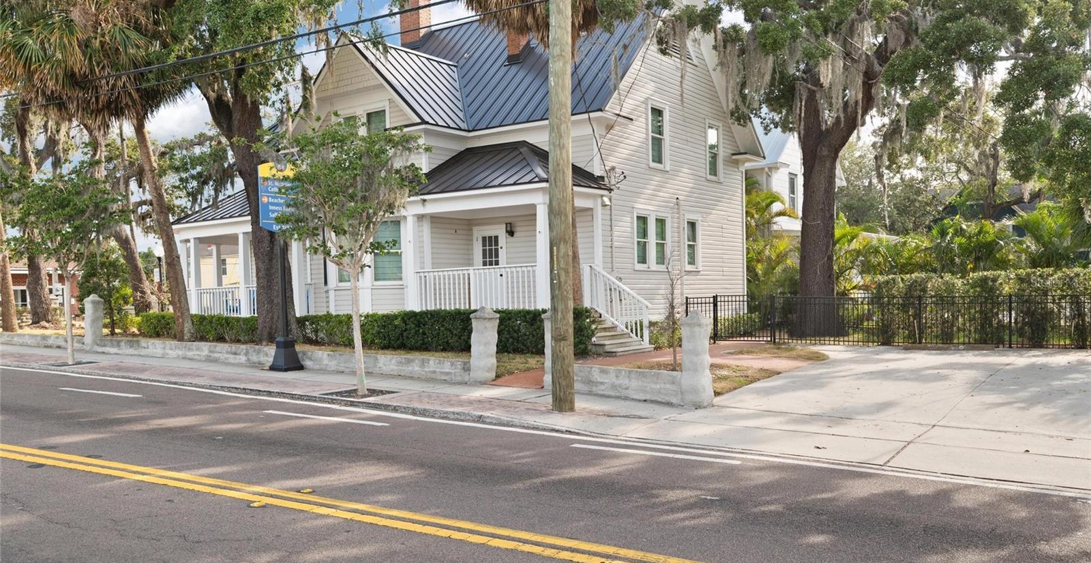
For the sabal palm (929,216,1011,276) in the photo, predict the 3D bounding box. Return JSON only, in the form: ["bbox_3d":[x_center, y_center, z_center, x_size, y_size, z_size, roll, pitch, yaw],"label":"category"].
[{"bbox_3d":[13.037,-0.233,26.000,2.600,3.503,2.500,-2,-1,36],"label":"sabal palm"}]

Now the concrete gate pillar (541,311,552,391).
[{"bbox_3d":[0.188,1.099,13.350,0.360,1.237,0.360,-2,-1,36],"label":"concrete gate pillar"}]

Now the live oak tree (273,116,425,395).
[{"bbox_3d":[-3.051,-0.411,13.200,2.400,4.321,2.350,-1,0,0],"label":"live oak tree"}]

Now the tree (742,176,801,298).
[{"bbox_3d":[7.539,-0.927,28.800,2.800,5.202,2.700,-2,-1,36],"label":"tree"}]

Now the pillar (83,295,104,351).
[{"bbox_3d":[-11.386,1.037,21.400,0.370,1.388,0.370,-2,-1,36],"label":"pillar"}]

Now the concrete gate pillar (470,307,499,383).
[{"bbox_3d":[-1.013,1.062,14.200,0.360,1.259,0.360,-2,-1,36],"label":"concrete gate pillar"}]

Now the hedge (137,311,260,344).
[{"bbox_3d":[-9.030,1.205,22.898,5.800,0.780,0.950,-2,-1,36],"label":"hedge"}]

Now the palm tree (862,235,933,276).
[{"bbox_3d":[10.957,0.037,26.500,2.300,3.054,2.300,-2,-1,36],"label":"palm tree"}]

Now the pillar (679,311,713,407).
[{"bbox_3d":[2.110,1.081,11.900,0.360,1.330,0.360,-2,-1,36],"label":"pillar"}]

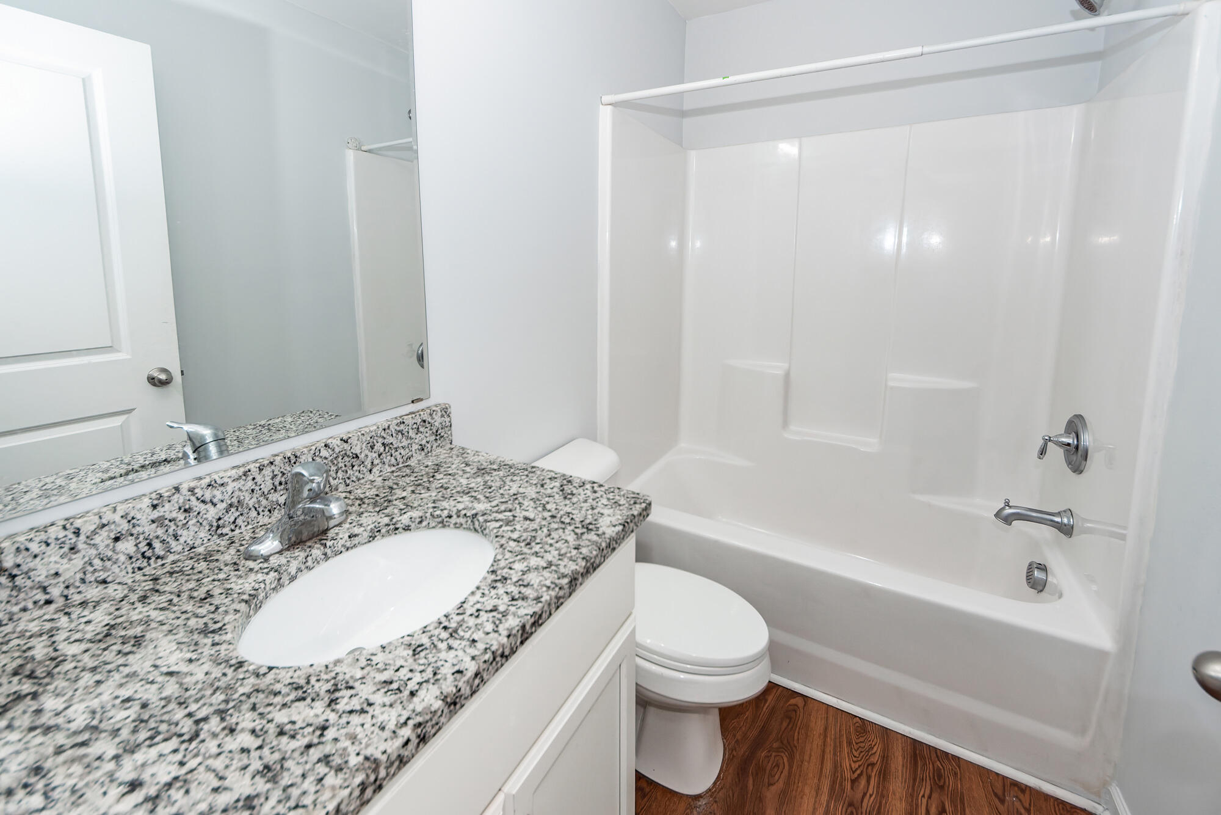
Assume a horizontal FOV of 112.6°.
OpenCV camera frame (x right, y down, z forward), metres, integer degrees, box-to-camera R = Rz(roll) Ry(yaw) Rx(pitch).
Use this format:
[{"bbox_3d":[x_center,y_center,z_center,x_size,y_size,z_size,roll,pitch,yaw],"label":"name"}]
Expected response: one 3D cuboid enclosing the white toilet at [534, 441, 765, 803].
[{"bbox_3d":[0.087,0.594,1.331,0.740,0.740,0.440,6,13,34],"label":"white toilet"}]

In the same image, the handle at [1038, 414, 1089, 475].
[{"bbox_3d":[1.389,0.108,1.262,0.092,0.168,0.168,6,13,34],"label":"handle"}]

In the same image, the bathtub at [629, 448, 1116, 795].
[{"bbox_3d":[0.811,0.672,1.723,1.520,0.437,0.734,6,13,34],"label":"bathtub"}]

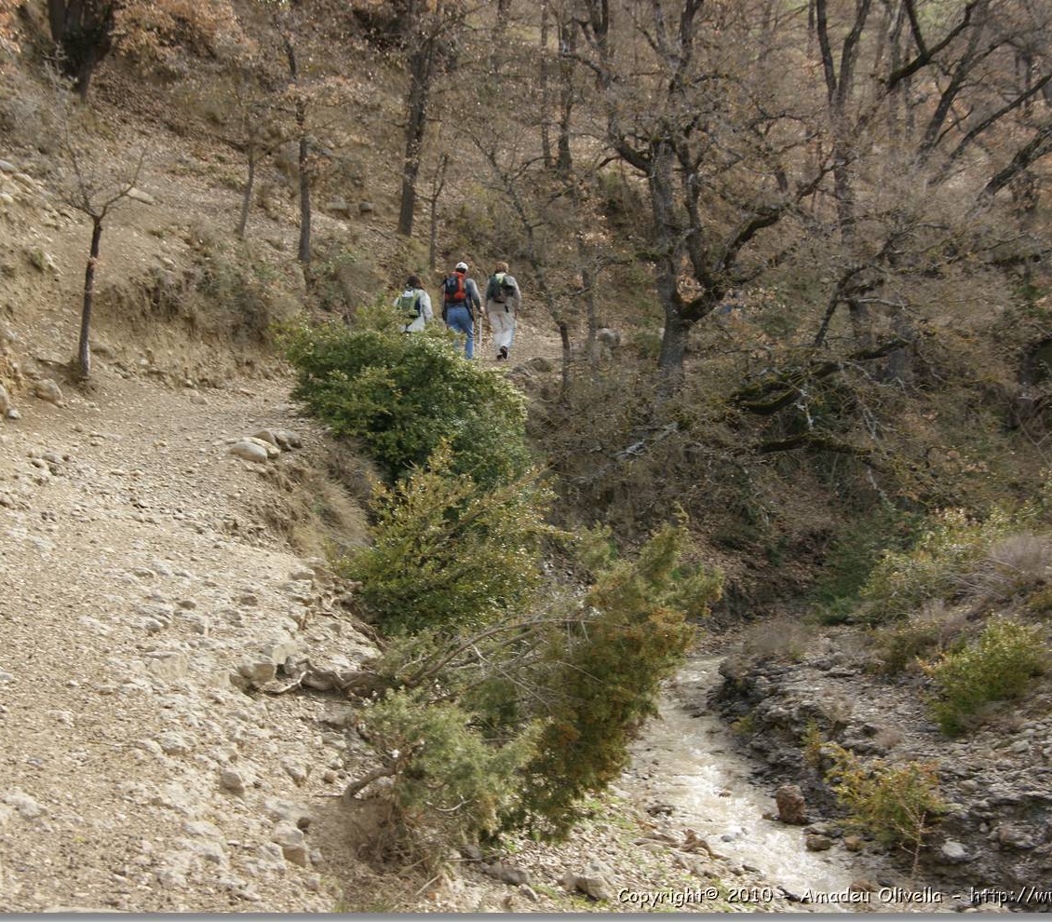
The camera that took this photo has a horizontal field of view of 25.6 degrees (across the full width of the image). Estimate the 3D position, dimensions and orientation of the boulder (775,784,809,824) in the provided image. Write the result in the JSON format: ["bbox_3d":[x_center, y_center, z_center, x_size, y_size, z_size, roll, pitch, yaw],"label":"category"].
[{"bbox_3d":[1.953,2.523,17.000,0.250,0.270,0.230,0,3,0],"label":"boulder"}]

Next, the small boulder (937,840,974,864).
[{"bbox_3d":[2.970,2.699,16.000,0.250,0.145,0.190,0,3,0],"label":"small boulder"}]

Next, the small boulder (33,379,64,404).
[{"bbox_3d":[-6.292,-0.909,30.500,0.400,0.290,0.330,0,3,0],"label":"small boulder"}]

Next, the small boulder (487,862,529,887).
[{"bbox_3d":[-0.107,2.500,14.000,0.260,0.140,0.190,0,3,0],"label":"small boulder"}]

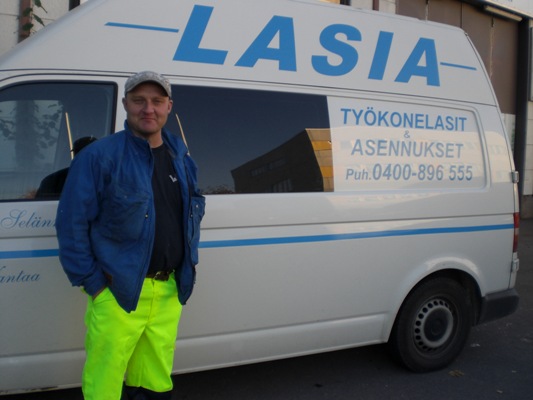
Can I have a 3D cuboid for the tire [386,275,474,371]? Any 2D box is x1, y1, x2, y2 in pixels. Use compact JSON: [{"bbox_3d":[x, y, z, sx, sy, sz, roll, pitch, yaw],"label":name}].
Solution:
[{"bbox_3d":[1.123,0.854,4.090,0.675,0.675,0.210,-1,7,-28],"label":"tire"}]

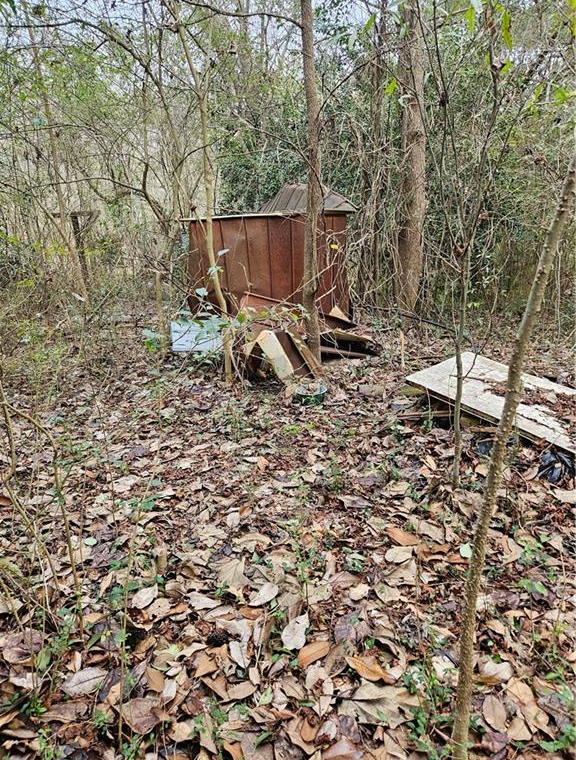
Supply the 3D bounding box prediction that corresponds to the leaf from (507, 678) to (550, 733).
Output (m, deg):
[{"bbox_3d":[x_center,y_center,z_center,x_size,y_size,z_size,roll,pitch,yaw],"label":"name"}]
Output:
[{"bbox_3d":[0.736,0.996,1.571,0.076,0.040,0.177,-6,19,-10],"label":"leaf"}]

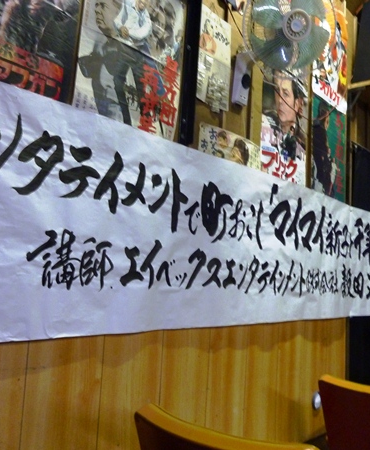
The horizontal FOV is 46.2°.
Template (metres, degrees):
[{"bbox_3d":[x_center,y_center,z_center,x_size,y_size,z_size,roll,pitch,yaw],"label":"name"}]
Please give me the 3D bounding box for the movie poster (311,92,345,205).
[{"bbox_3d":[0.998,-0.489,3.003,0.020,0.733,0.523,-3,-9,44],"label":"movie poster"}]

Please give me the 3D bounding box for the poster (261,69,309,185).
[{"bbox_3d":[0.601,-0.549,2.596,0.020,0.713,0.518,-3,-9,44],"label":"poster"}]

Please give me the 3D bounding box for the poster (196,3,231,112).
[{"bbox_3d":[0.142,-0.812,2.139,0.020,0.460,0.235,-3,-9,44],"label":"poster"}]

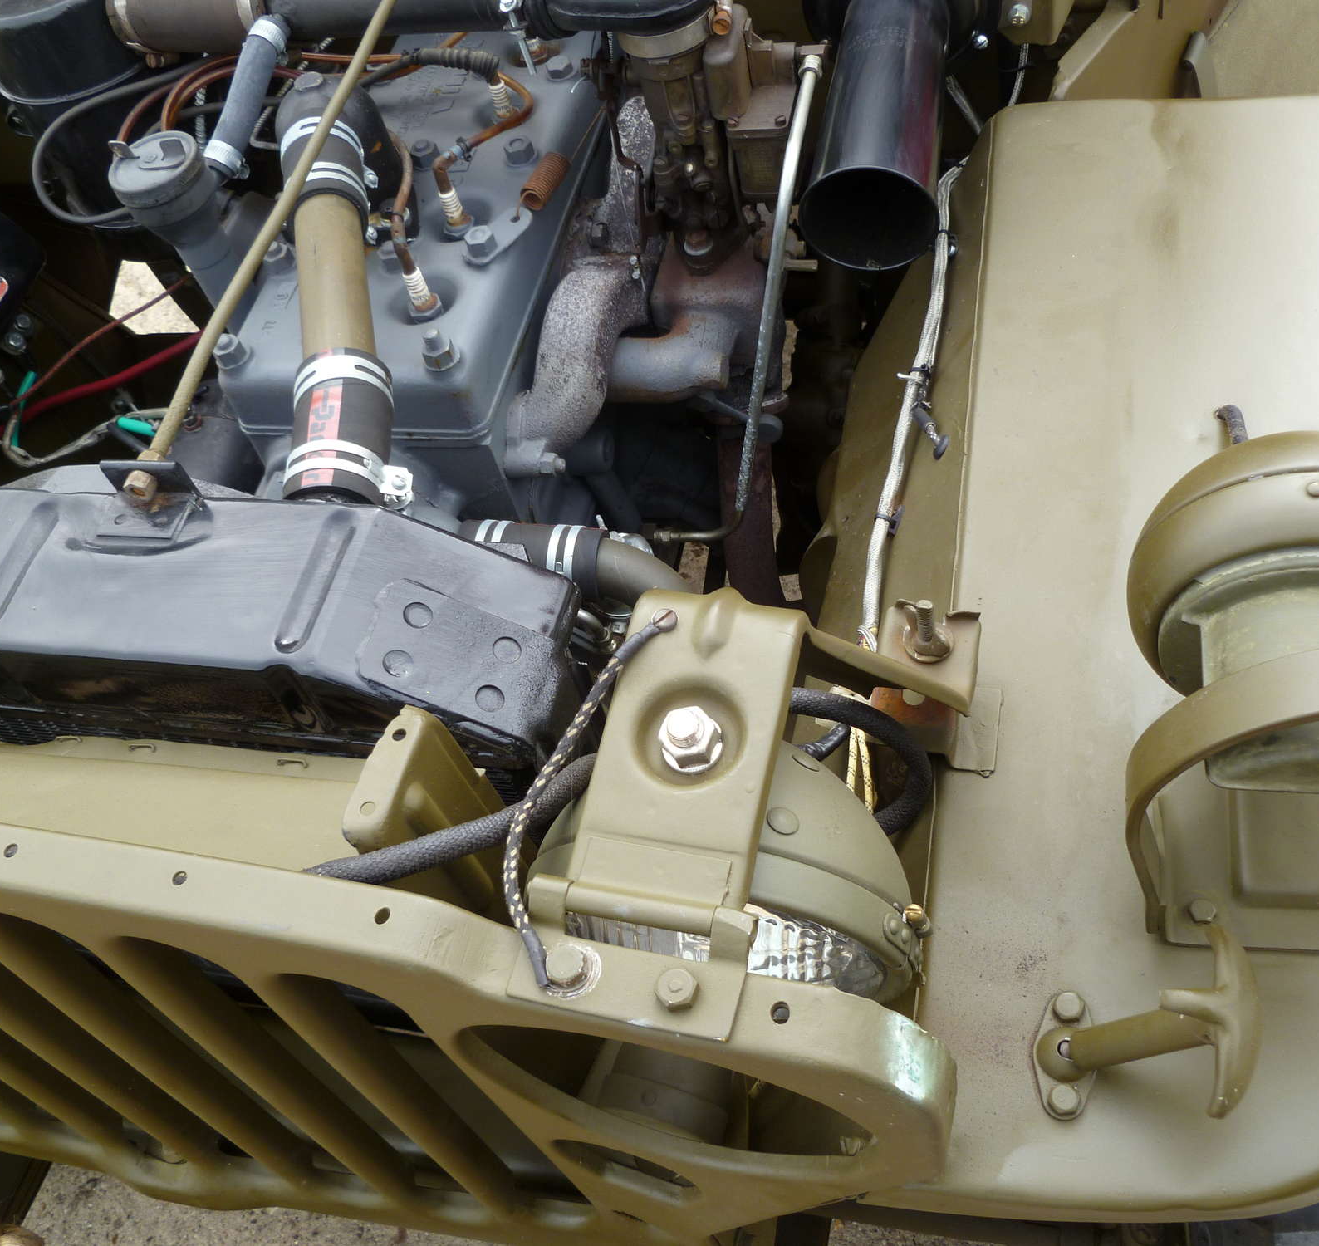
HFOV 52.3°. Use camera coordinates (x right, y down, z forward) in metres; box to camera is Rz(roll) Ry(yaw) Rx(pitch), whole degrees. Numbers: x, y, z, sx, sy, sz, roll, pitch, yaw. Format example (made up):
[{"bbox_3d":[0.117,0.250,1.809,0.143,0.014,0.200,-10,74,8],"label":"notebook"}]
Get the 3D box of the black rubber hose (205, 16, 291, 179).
[{"bbox_3d":[-0.273,-0.350,0.890,0.029,0.029,0.130,5,69,16],"label":"black rubber hose"}]

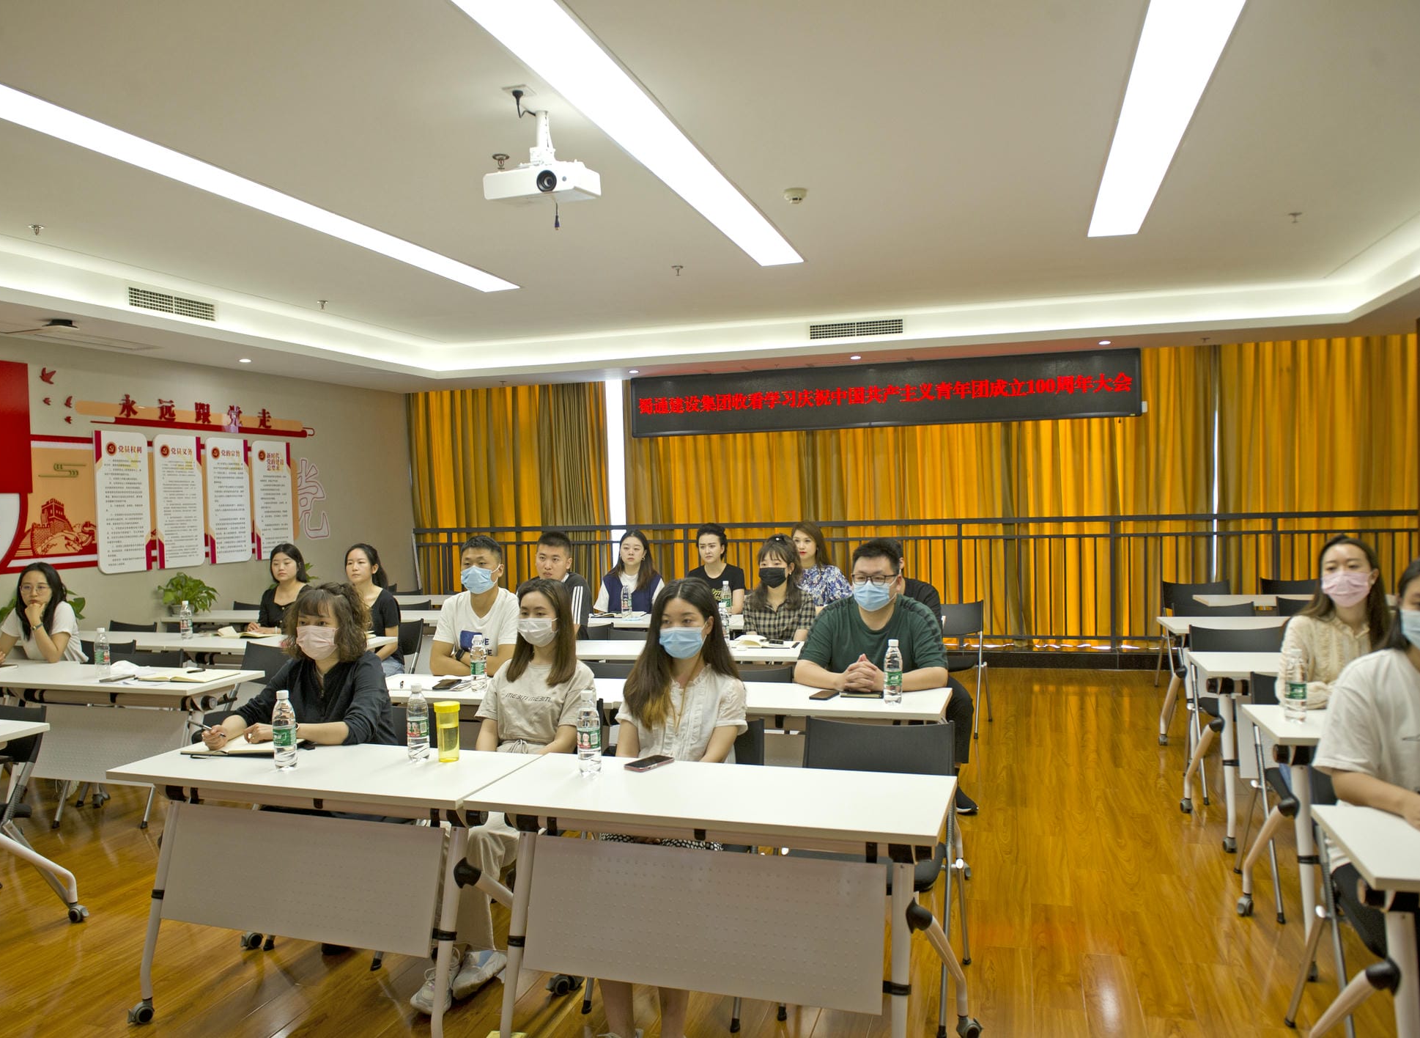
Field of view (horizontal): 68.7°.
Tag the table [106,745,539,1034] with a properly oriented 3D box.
[{"bbox_3d":[-1.145,1.109,3.171,1.210,0.745,0.510,-1,1,17],"label":"table"}]

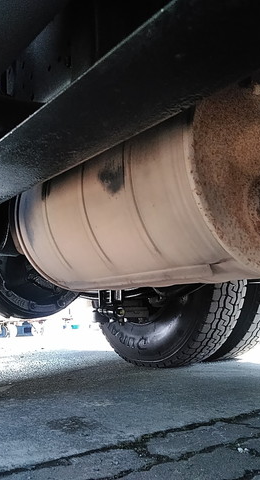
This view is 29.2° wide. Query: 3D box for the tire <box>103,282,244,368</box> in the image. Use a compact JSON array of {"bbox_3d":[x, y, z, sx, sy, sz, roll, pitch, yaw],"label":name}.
[{"bbox_3d":[0.114,0.107,2.000,0.213,0.785,0.785,4,-8,-37],"label":"tire"}]

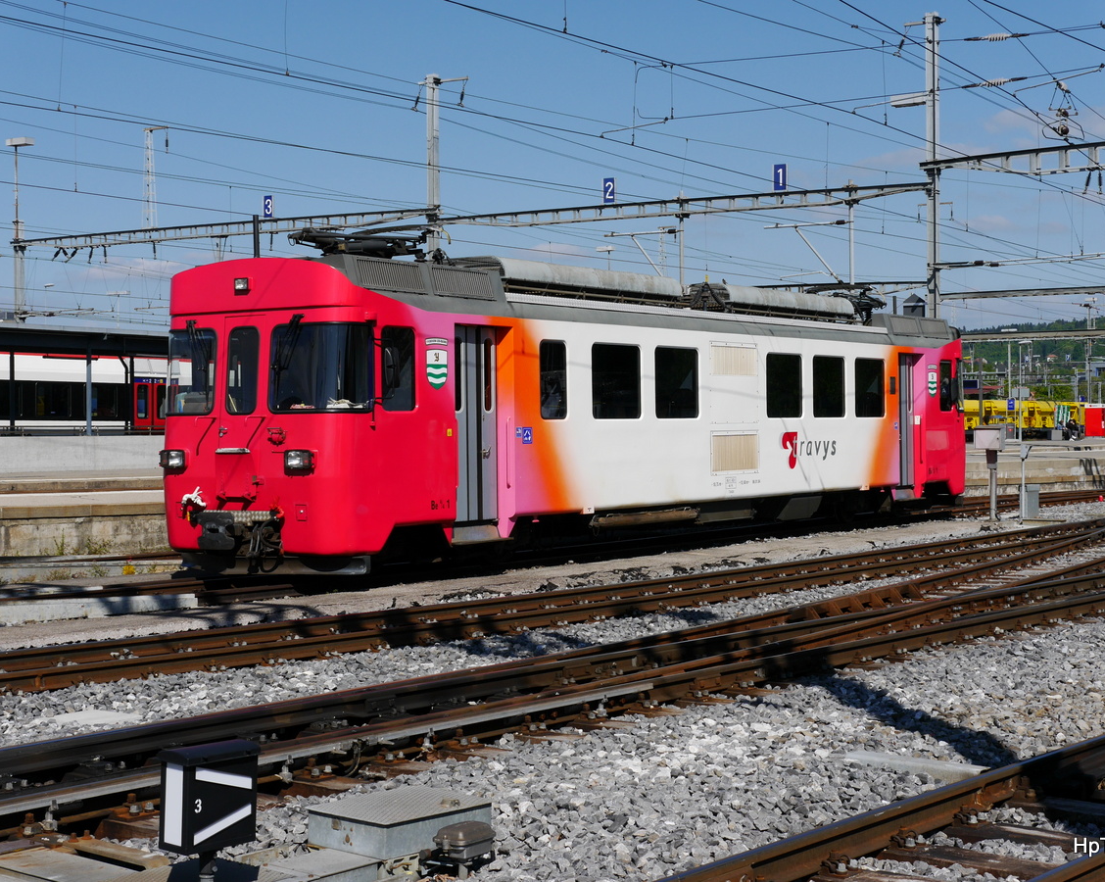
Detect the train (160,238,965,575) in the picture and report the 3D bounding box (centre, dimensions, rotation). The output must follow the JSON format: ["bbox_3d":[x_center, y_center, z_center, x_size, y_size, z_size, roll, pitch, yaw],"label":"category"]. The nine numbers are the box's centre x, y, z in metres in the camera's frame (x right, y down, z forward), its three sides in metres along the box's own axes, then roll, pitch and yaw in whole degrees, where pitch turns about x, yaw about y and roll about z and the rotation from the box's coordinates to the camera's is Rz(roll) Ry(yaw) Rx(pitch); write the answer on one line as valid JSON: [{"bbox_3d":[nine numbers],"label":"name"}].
[{"bbox_3d":[1.532,-0.534,27.809,2.696,3.741,17.750,0,1,34],"label":"train"}]

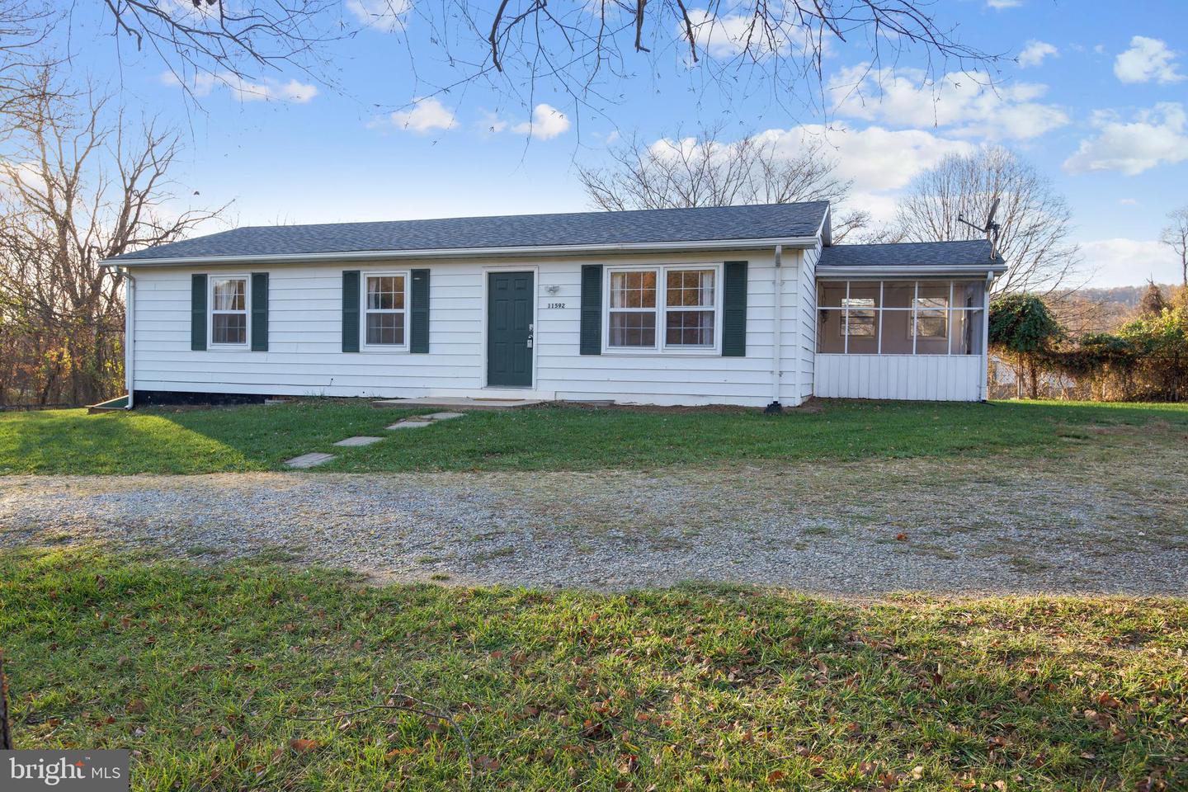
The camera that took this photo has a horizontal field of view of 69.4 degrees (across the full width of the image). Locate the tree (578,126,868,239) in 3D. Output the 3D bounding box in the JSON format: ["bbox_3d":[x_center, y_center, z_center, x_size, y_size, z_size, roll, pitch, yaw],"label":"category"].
[{"bbox_3d":[4.186,-4.111,27.411,9.000,8.980,8.500,2,2,18],"label":"tree"}]

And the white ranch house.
[{"bbox_3d":[-0.612,-1.796,18.510,17.000,4.220,8.100,2,2,18],"label":"white ranch house"}]

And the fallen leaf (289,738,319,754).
[{"bbox_3d":[-1.031,1.246,3.050,0.100,0.030,0.075,2,2,18],"label":"fallen leaf"}]

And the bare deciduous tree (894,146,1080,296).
[{"bbox_3d":[15.837,-4.620,33.897,7.600,10.500,7.400,2,2,18],"label":"bare deciduous tree"}]

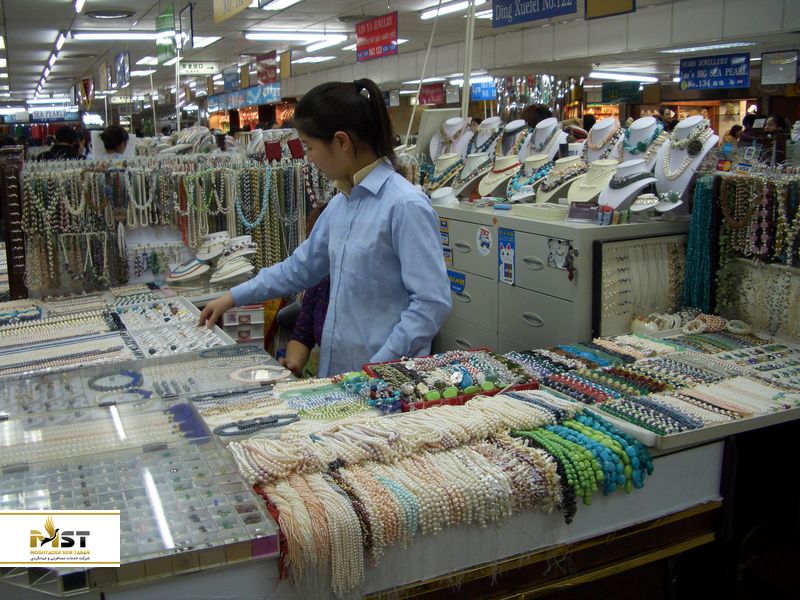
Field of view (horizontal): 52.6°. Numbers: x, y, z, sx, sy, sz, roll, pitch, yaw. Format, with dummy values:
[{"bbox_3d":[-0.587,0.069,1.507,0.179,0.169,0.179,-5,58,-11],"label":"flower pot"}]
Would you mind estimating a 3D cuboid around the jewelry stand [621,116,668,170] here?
[{"bbox_3d":[0.924,-0.530,3.096,0.160,0.325,0.200,-9,15,-32],"label":"jewelry stand"}]

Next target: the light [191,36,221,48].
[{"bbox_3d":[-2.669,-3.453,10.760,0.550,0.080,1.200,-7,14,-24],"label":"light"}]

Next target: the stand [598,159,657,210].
[{"bbox_3d":[0.820,-0.419,2.955,0.155,0.175,0.200,-9,15,-32],"label":"stand"}]

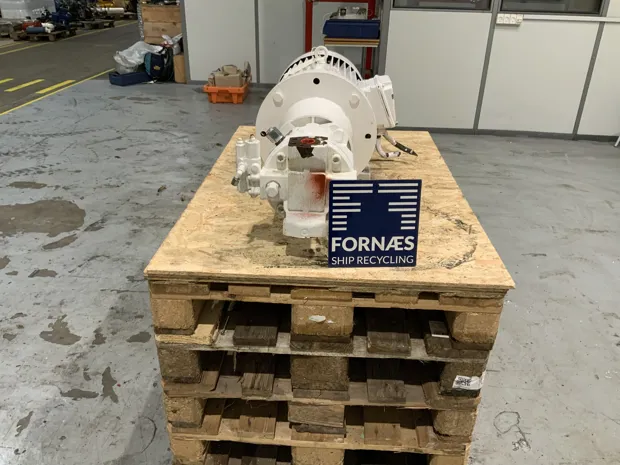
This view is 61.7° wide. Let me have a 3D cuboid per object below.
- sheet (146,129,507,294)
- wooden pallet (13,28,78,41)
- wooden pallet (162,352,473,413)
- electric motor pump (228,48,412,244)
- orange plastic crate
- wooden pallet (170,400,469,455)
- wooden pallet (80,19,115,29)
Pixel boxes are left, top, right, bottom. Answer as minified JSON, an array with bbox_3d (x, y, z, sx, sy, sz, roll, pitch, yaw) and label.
[{"bbox_3d":[0.071,-0.164,1.729,0.830,0.022,1.250,2,27,2],"label":"sheet"},{"bbox_3d":[-5.494,-4.131,10.839,0.800,0.144,1.200,0,27,-3],"label":"wooden pallet"},{"bbox_3d":[0.057,0.077,1.817,0.800,0.148,1.200,2,27,2],"label":"wooden pallet"},{"bbox_3d":[0.055,-0.344,1.600,0.465,0.415,0.970,2,27,2],"label":"electric motor pump"},{"bbox_3d":[-0.932,-1.575,5.879,0.445,0.172,0.350,2,27,2],"label":"orange plastic crate"},{"bbox_3d":[0.054,0.214,1.891,0.800,0.148,1.200,2,27,2],"label":"wooden pallet"},{"bbox_3d":[-5.403,-5.187,12.943,0.800,0.144,1.200,-2,27,-7],"label":"wooden pallet"}]

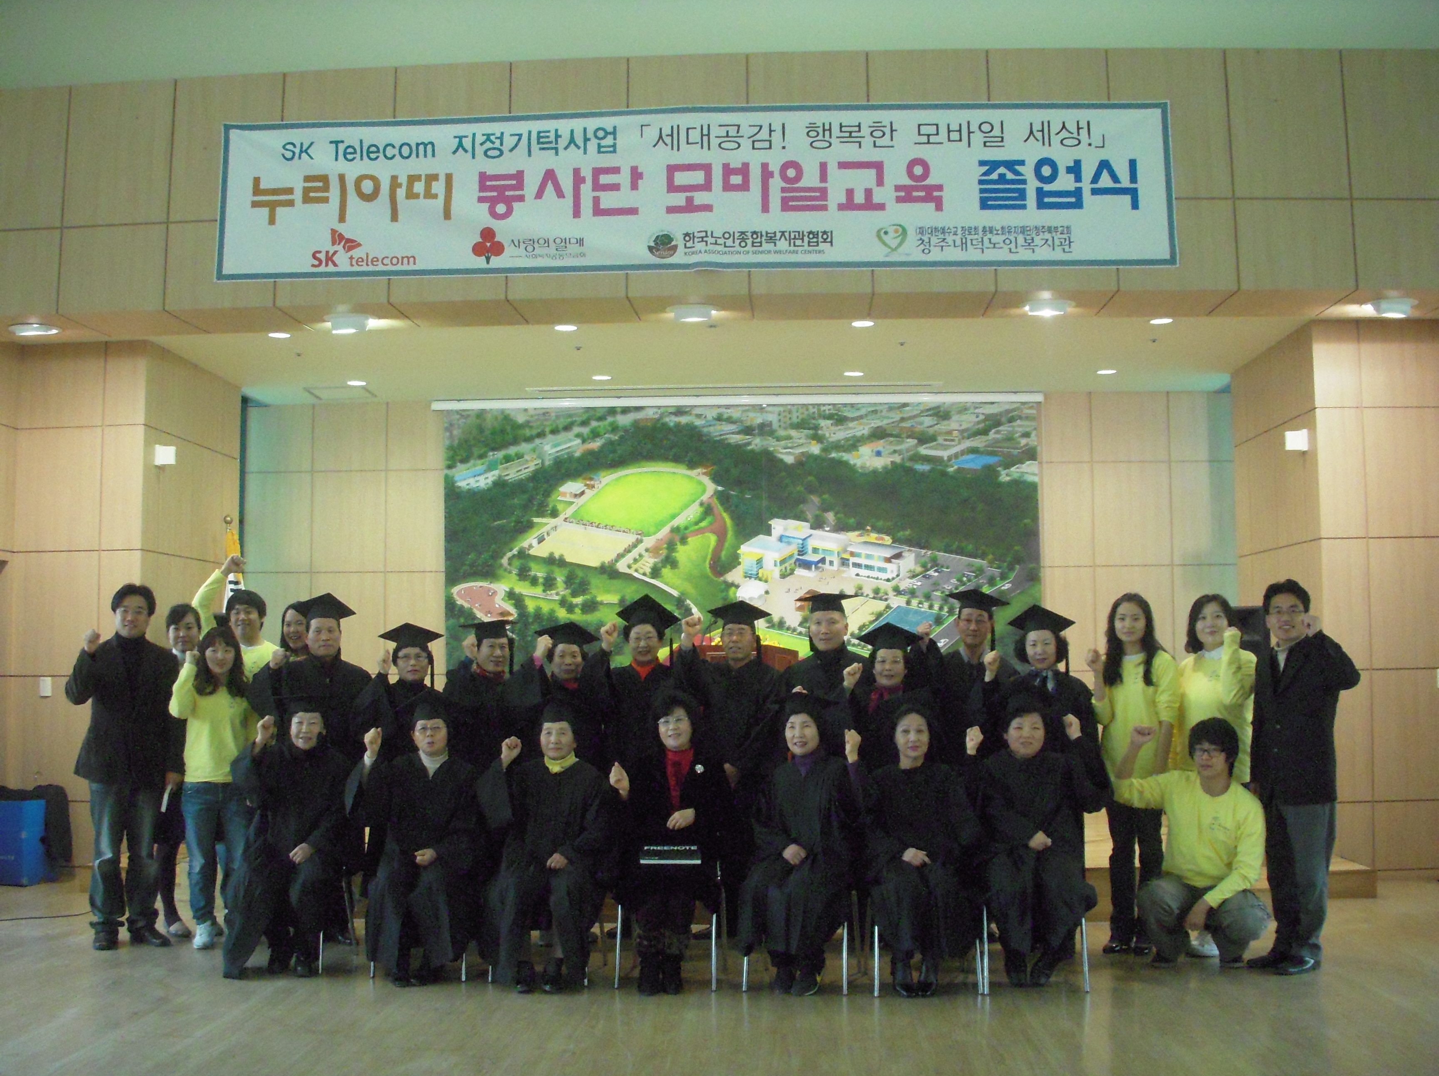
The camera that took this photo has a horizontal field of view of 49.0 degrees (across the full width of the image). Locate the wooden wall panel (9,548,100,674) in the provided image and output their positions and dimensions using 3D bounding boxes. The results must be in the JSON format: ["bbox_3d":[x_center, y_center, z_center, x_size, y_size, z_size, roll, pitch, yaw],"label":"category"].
[{"bbox_3d":[-4.103,0.466,9.781,0.600,0.800,0.040,-1,-4,3],"label":"wooden wall panel"}]

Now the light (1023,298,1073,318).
[{"bbox_3d":[1.794,-1.233,8.638,0.260,0.080,0.260,-1,-4,3],"label":"light"}]

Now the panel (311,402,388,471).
[{"bbox_3d":[-2.891,-0.792,12.366,0.610,0.520,0.040,-1,-4,3],"label":"panel"}]

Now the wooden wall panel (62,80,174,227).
[{"bbox_3d":[-3.296,-2.105,8.686,0.630,0.830,0.030,-1,-4,3],"label":"wooden wall panel"}]

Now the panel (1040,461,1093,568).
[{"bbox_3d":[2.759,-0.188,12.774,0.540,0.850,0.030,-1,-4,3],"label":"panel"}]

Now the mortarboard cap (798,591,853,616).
[{"bbox_3d":[0.518,0.313,7.581,0.280,0.110,0.280,-1,-4,12],"label":"mortarboard cap"}]

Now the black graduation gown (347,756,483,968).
[{"bbox_3d":[-1.353,1.420,7.005,0.570,0.940,0.550,0,-4,-3],"label":"black graduation gown"}]

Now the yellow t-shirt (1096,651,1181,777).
[{"bbox_3d":[1.943,0.845,7.350,0.420,0.680,0.280,-1,-5,11],"label":"yellow t-shirt"}]

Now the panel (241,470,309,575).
[{"bbox_3d":[-3.487,-0.124,12.450,0.600,0.805,0.040,-1,-4,3],"label":"panel"}]

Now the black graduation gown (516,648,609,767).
[{"bbox_3d":[-0.758,1.115,7.797,0.530,1.120,0.400,0,-4,-1],"label":"black graduation gown"}]

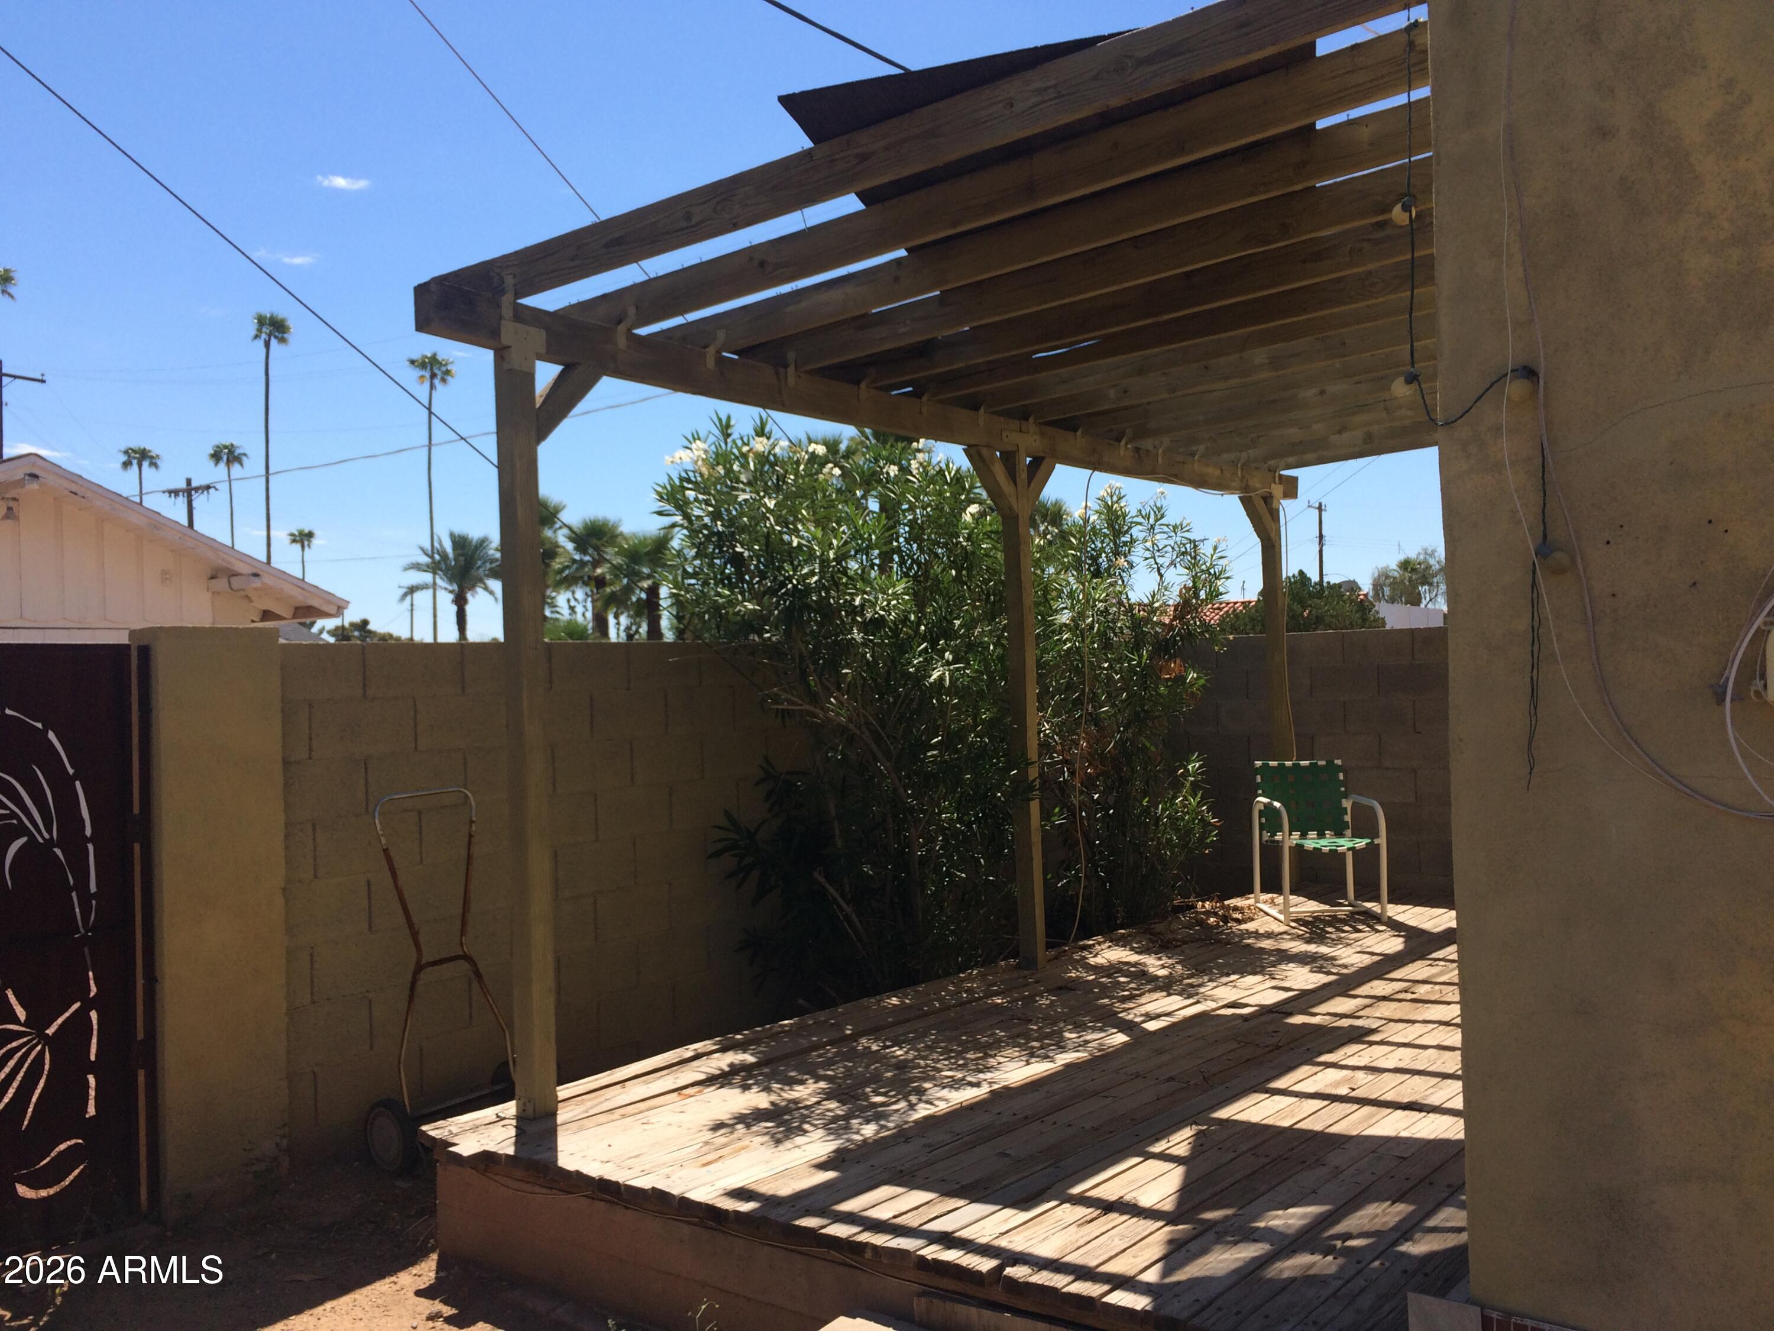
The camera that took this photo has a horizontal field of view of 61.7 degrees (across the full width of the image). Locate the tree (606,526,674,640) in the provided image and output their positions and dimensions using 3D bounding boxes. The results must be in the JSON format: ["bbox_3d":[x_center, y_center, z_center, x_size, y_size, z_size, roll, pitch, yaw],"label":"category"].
[{"bbox_3d":[-8.798,-1.470,53.984,2.568,6.983,2.568,-1,0,0],"label":"tree"}]

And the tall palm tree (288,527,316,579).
[{"bbox_3d":[-50.899,-4.305,129.965,2.546,15.522,2.546,-1,0,0],"label":"tall palm tree"}]

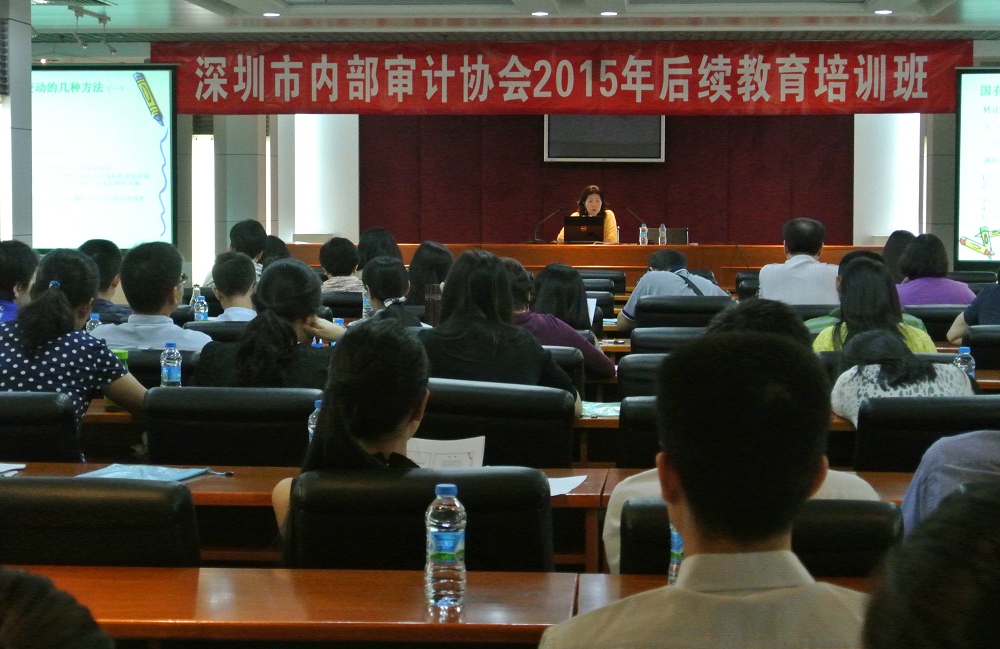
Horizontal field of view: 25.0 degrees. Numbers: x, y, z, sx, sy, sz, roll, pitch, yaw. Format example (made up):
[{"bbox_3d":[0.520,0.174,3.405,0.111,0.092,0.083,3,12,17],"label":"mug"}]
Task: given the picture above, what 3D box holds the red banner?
[{"bbox_3d":[0.484,-2.058,18.800,6.870,0.610,0.040,0,3,4],"label":"red banner"}]

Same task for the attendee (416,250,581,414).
[{"bbox_3d":[0.001,0.414,5.755,0.480,1.210,0.800,0,3,3],"label":"attendee"}]

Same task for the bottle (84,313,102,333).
[{"bbox_3d":[-1.475,0.077,8.200,0.064,0.216,0.064,0,4,4],"label":"bottle"}]

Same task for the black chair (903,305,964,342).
[{"bbox_3d":[1.894,0.355,10.129,0.530,0.920,0.580,0,4,4],"label":"black chair"}]

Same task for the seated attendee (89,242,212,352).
[{"bbox_3d":[-1.026,0.326,7.175,0.500,1.220,0.780,0,3,4],"label":"seated attendee"}]

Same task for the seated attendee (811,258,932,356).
[{"bbox_3d":[1.209,0.373,7.449,0.460,1.220,0.740,0,4,4],"label":"seated attendee"}]

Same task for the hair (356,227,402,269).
[{"bbox_3d":[-0.618,-0.371,11.600,0.230,0.280,0.230,0,4,6],"label":"hair"}]

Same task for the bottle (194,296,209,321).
[{"bbox_3d":[-1.225,-0.026,9.255,0.060,0.179,0.060,0,3,4],"label":"bottle"}]

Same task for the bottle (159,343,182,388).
[{"bbox_3d":[-0.983,0.169,6.740,0.064,0.216,0.064,0,4,4],"label":"bottle"}]

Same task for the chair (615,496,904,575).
[{"bbox_3d":[0.445,0.689,3.963,0.500,0.880,0.600,0,3,4],"label":"chair"}]

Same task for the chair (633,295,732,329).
[{"bbox_3d":[0.804,0.322,9.886,0.500,0.920,0.600,0,3,4],"label":"chair"}]

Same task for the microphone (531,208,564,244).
[{"bbox_3d":[0.397,-0.826,18.800,0.280,0.310,0.140,-2,4,-33],"label":"microphone"}]

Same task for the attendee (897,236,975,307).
[{"bbox_3d":[1.838,0.180,9.948,0.470,1.200,0.760,0,3,4],"label":"attendee"}]

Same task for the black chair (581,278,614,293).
[{"bbox_3d":[0.388,0.188,12.253,0.530,0.890,0.580,0,3,3],"label":"black chair"}]

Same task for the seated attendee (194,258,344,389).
[{"bbox_3d":[-0.577,0.451,6.049,0.480,1.240,0.750,0,4,6],"label":"seated attendee"}]

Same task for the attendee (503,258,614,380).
[{"bbox_3d":[0.150,0.352,7.271,0.520,1.160,0.800,0,3,4],"label":"attendee"}]

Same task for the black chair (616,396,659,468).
[{"bbox_3d":[0.512,0.593,5.534,0.500,0.890,0.600,0,3,4],"label":"black chair"}]

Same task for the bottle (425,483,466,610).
[{"bbox_3d":[-0.081,0.324,3.355,0.062,0.174,0.062,0,3,3],"label":"bottle"}]

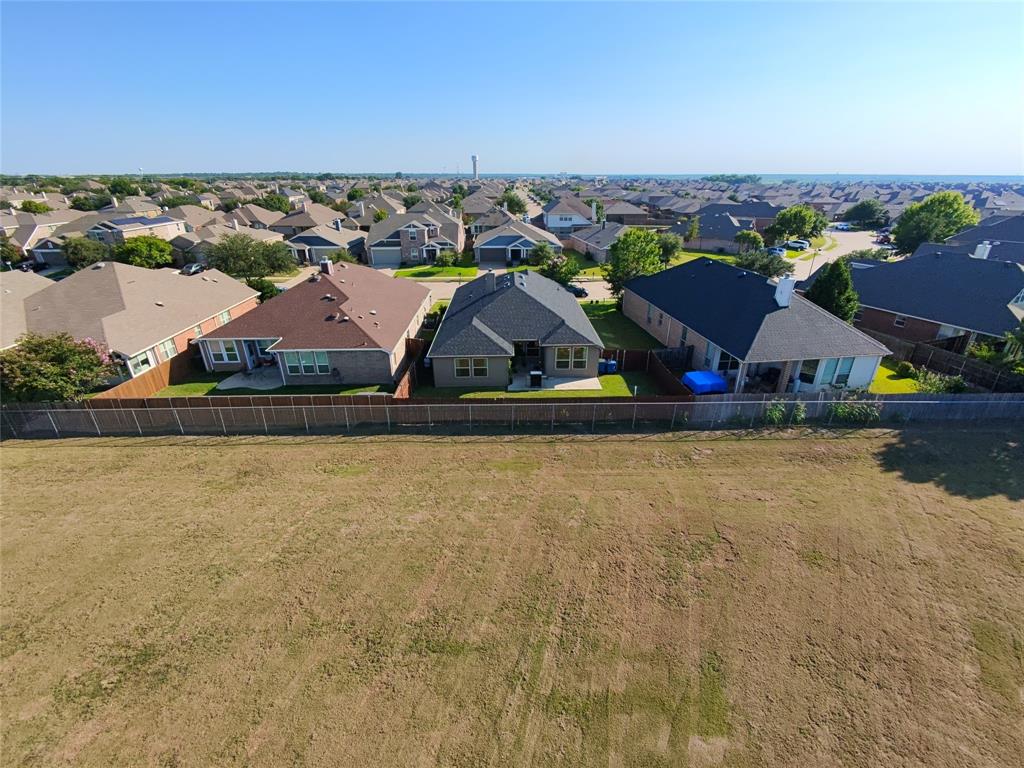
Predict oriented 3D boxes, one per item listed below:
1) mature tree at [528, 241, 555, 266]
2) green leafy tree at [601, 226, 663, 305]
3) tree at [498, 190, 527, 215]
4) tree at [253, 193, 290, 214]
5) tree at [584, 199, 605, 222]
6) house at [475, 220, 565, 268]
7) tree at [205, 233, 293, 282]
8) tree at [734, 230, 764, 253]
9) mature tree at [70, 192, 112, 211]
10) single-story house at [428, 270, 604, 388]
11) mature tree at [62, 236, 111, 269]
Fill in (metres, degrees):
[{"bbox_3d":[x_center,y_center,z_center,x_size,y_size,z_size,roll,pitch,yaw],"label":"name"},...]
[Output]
[{"bbox_3d":[5.260,-21.960,79.960,4.600,4.500,4.600,0,24,0],"label":"mature tree"},{"bbox_3d":[13.924,-13.909,55.938,7.100,8.300,7.100,0,24,0],"label":"green leafy tree"},{"bbox_3d":[0.370,-67.790,177.790,10.500,8.900,10.500,0,24,0],"label":"tree"},{"bbox_3d":[-68.813,-49.865,136.541,10.000,8.700,9.500,0,24,0],"label":"tree"},{"bbox_3d":[21.679,-45.519,128.589,5.800,8.000,5.800,0,24,0],"label":"tree"},{"bbox_3d":[1.035,-29.464,95.348,16.600,6.700,20.000,-1,24,-1],"label":"house"},{"bbox_3d":[-38.550,-18.140,68.030,11.400,7.000,11.000,0,24,0],"label":"tree"},{"bbox_3d":[47.970,-28.430,94.550,5.400,4.700,5.400,0,24,0],"label":"tree"},{"bbox_3d":[-122.970,-50.943,139.301,11.000,8.800,11.000,0,24,0],"label":"mature tree"},{"bbox_3d":[0.420,-6.610,42.250,12.800,6.600,20.300,0,24,0],"label":"single-story house"},{"bbox_3d":[-70.224,-21.945,78.331,6.200,5.300,6.200,0,24,0],"label":"mature tree"}]

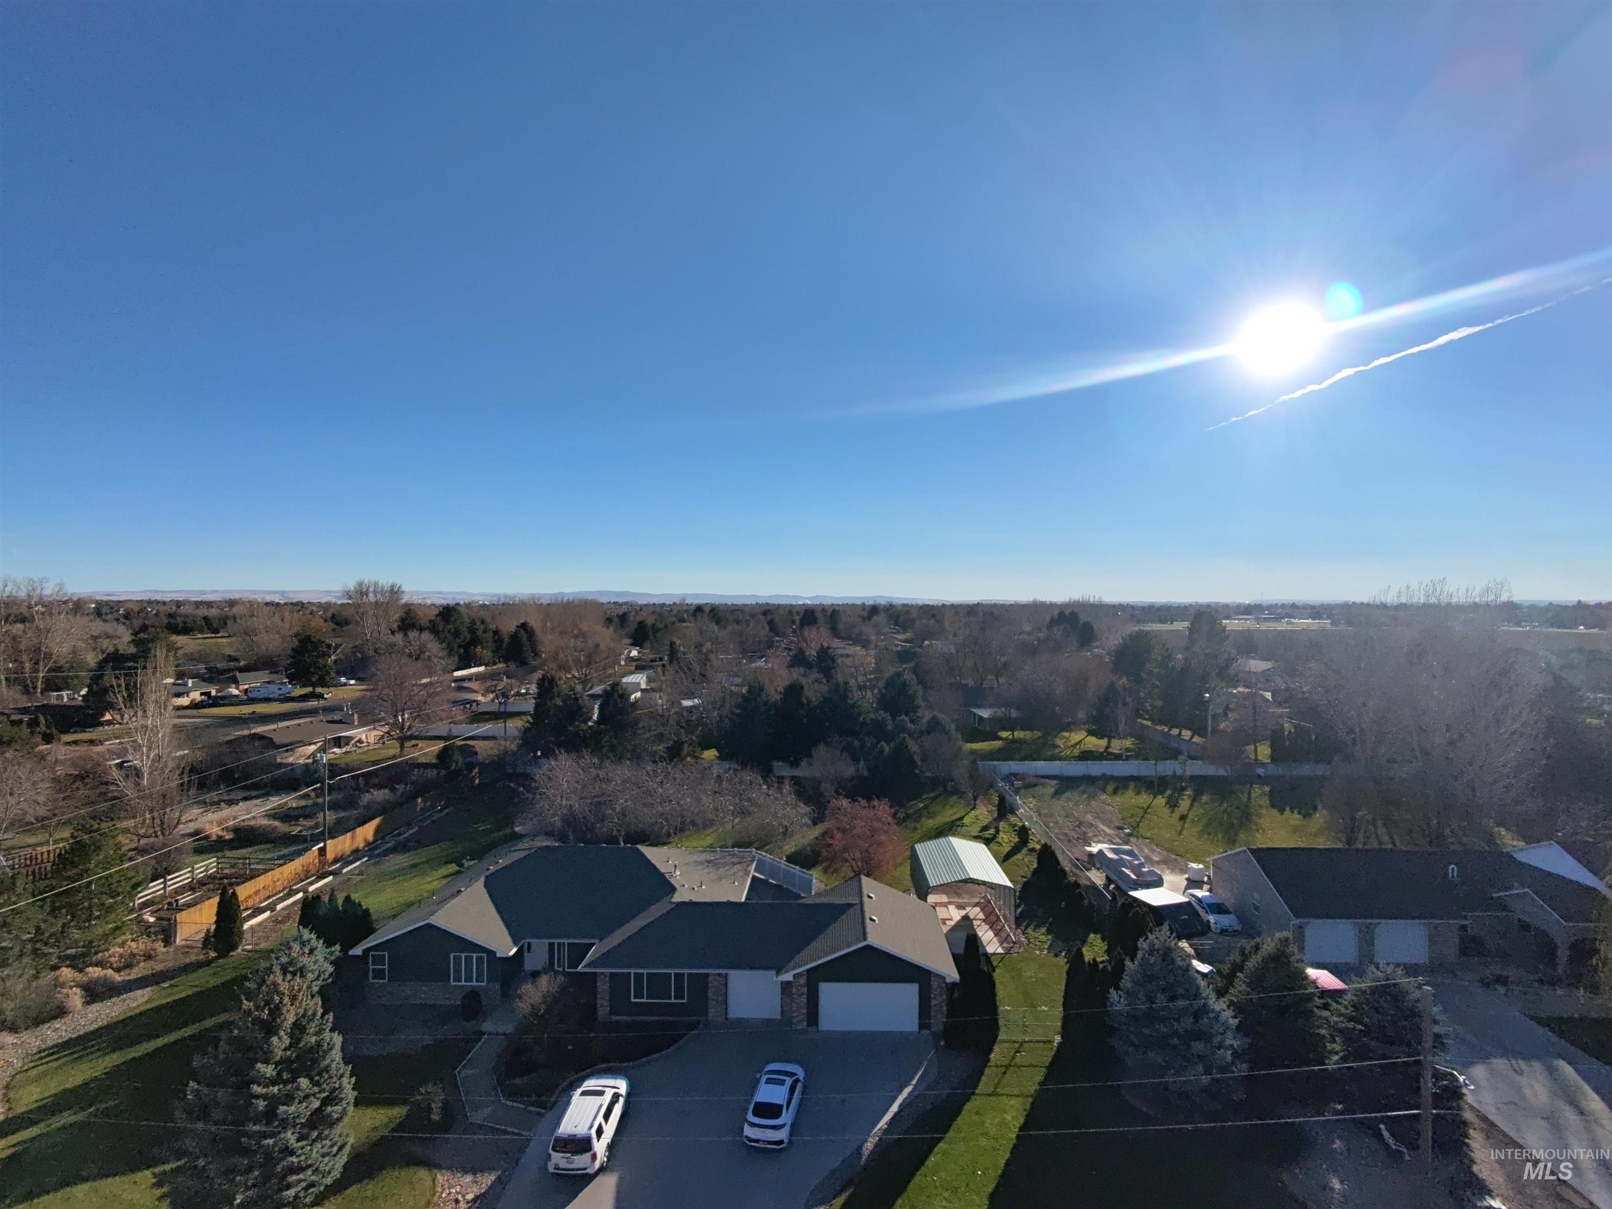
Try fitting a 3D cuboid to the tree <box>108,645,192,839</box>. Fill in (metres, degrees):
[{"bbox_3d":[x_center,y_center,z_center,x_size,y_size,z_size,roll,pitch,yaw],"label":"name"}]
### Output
[{"bbox_3d":[-59.945,12.525,68.134,6.053,17.448,6.053,0,0,0],"label":"tree"}]

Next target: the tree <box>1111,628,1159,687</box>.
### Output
[{"bbox_3d":[66.176,12.966,150.000,8.900,15.200,8.900,0,0,0],"label":"tree"}]

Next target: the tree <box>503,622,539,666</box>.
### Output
[{"bbox_3d":[-88.390,13.350,232.000,10.260,16.110,10.260,0,0,0],"label":"tree"}]

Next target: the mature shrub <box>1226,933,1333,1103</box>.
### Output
[{"bbox_3d":[21.550,18.258,33.908,4.353,6.540,4.353,0,0,0],"label":"mature shrub"}]

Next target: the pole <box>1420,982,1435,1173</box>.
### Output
[{"bbox_3d":[23.480,17.932,28.176,0.311,7.239,0.311,0,0,0],"label":"pole"}]

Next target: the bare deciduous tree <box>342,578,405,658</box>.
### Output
[{"bbox_3d":[-139.351,6.186,240.000,18.500,28.000,18.000,0,0,0],"label":"bare deciduous tree"}]

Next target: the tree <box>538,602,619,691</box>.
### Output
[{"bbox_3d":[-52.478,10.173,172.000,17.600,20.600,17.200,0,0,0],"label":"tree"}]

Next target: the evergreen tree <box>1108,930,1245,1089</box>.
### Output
[{"bbox_3d":[17.224,18.104,34.600,5.900,5.900,5.900,0,0,0],"label":"evergreen tree"}]

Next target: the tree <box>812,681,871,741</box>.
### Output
[{"bbox_3d":[5.010,16.070,106.000,8.410,10.460,8.410,0,0,0],"label":"tree"}]

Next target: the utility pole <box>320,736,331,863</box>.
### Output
[{"bbox_3d":[-38.454,15.748,59.600,0.800,10.400,0.500,0,0,0],"label":"utility pole"}]

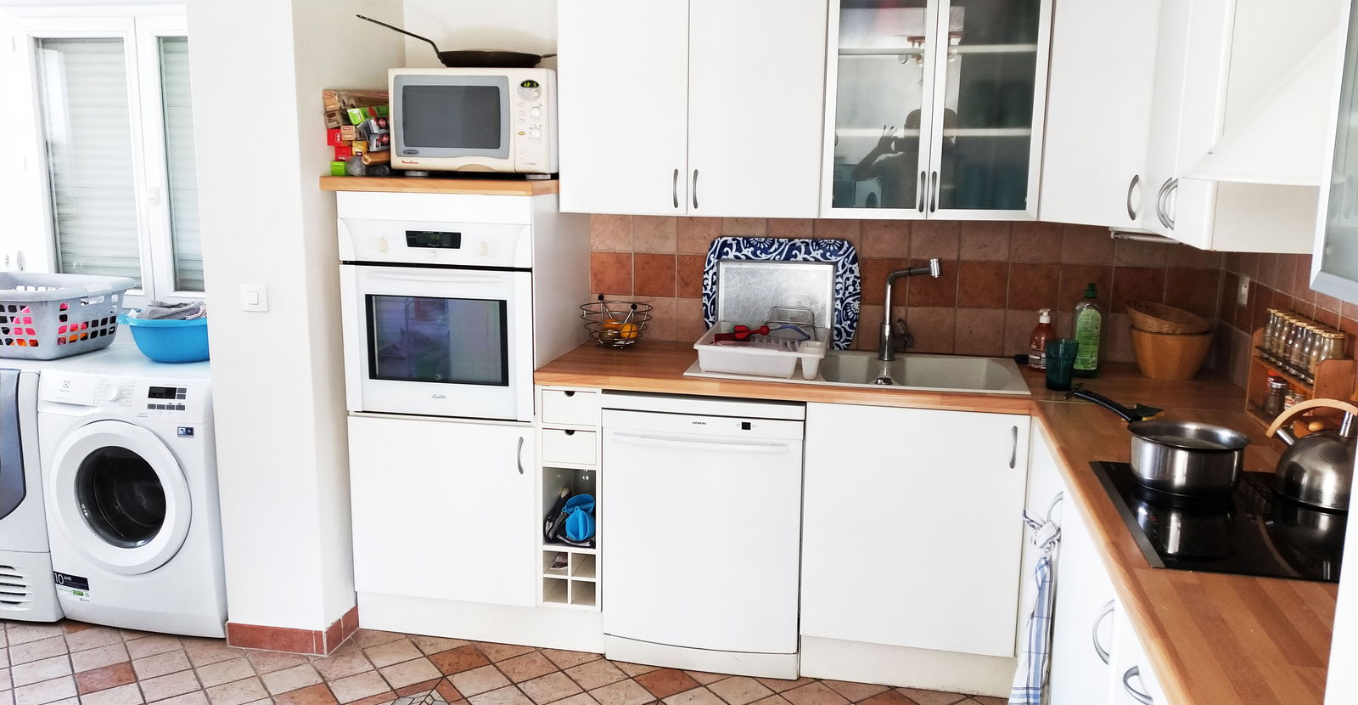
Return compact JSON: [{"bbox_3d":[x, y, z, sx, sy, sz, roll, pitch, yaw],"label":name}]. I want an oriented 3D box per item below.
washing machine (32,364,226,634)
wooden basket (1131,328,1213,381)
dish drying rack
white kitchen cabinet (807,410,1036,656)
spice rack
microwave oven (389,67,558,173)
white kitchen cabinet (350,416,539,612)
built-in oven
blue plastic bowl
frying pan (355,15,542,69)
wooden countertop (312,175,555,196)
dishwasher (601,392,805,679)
[{"bbox_3d":[-1.724,0.443,3.247,0.645,0.880,0.600,3,11,14],"label":"washing machine"},{"bbox_3d":[1.474,0.000,2.712,0.230,0.145,0.230,3,11,10],"label":"wooden basket"},{"bbox_3d":[0.269,-0.027,2.789,0.385,0.120,0.450,4,11,15],"label":"dish drying rack"},{"bbox_3d":[0.722,0.458,2.825,0.610,0.710,0.580,3,11,14],"label":"white kitchen cabinet"},{"bbox_3d":[1.437,0.081,2.109,0.085,0.205,0.390,3,11,14],"label":"spice rack"},{"bbox_3d":[-0.600,-0.712,2.861,0.490,0.315,0.380,3,11,10],"label":"microwave oven"},{"bbox_3d":[-0.671,0.453,3.169,0.630,0.585,0.580,3,11,14],"label":"white kitchen cabinet"},{"bbox_3d":[-0.673,-0.143,3.031,0.625,0.610,0.550,3,11,14],"label":"built-in oven"},{"bbox_3d":[-1.607,-0.064,2.990,0.400,0.150,0.380,1,11,0],"label":"blue plastic bowl"},{"bbox_3d":[-0.699,-0.959,2.794,0.540,0.145,0.320,1,11,2],"label":"frying pan"},{"bbox_3d":[-0.681,-0.537,2.900,0.650,0.040,0.615,3,11,10],"label":"wooden countertop"},{"bbox_3d":[0.133,0.509,3.001,0.610,0.867,0.580,3,11,14],"label":"dishwasher"}]

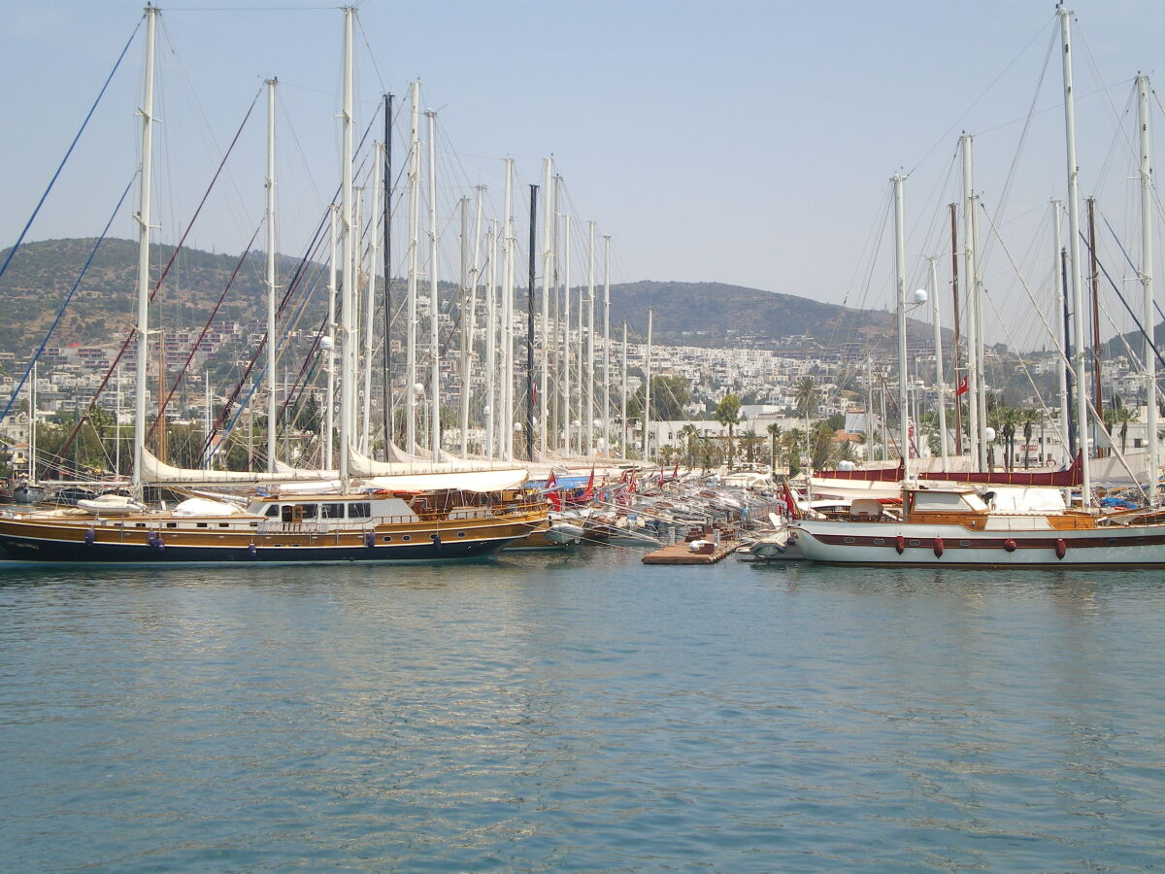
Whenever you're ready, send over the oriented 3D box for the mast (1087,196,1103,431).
[{"bbox_3d":[32.907,-5.702,140.000,0.320,19.121,0.320,-2,0,0],"label":"mast"}]

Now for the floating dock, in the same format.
[{"bbox_3d":[6.328,6.493,123.815,4.000,0.450,19.000,0,0,8],"label":"floating dock"}]

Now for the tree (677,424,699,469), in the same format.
[{"bbox_3d":[16.036,1.757,330.000,3.200,7.469,3.200,0,0,0],"label":"tree"}]

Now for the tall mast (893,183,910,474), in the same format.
[{"bbox_3d":[16.146,-4.491,110.000,0.360,17.434,0.360,-2,0,0],"label":"tall mast"}]

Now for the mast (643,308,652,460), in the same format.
[{"bbox_3d":[6.036,-3.772,200.000,0.300,15.989,0.300,2,0,0],"label":"mast"}]

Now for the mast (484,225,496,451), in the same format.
[{"bbox_3d":[-7.689,-6.750,180.000,0.360,21.570,0.360,1,0,0],"label":"mast"}]

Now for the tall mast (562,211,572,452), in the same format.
[{"bbox_3d":[-1.266,-7.469,187.000,0.340,23.154,0.340,0,0,0],"label":"tall mast"}]

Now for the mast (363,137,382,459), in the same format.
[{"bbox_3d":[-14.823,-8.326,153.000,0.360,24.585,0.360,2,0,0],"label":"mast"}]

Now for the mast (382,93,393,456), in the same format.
[{"bbox_3d":[-14.860,-10.821,166.000,0.470,30.440,0.470,1,0,0],"label":"mast"}]

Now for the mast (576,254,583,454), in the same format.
[{"bbox_3d":[-0.190,-5.523,190.000,0.260,19.225,0.260,0,0,0],"label":"mast"}]

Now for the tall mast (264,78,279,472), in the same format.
[{"bbox_3d":[-19.634,-9.084,138.000,0.420,26.970,0.420,0,0,0],"label":"tall mast"}]

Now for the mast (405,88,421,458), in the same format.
[{"bbox_3d":[-13.558,-11.951,174.000,0.500,32.710,0.500,1,0,0],"label":"mast"}]

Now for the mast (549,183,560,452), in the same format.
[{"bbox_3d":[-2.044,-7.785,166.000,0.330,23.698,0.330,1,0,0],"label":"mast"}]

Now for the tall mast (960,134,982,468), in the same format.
[{"bbox_3d":[25.441,-7.684,143.000,0.500,24.170,0.500,-1,0,0],"label":"tall mast"}]

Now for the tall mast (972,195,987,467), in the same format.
[{"bbox_3d":[24.697,-5.239,136.000,0.400,19.290,0.400,-2,0,0],"label":"tall mast"}]

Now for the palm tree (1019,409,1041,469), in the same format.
[{"bbox_3d":[70.660,0.612,345.000,3.500,10.258,3.500,0,0,0],"label":"palm tree"}]

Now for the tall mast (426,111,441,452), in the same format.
[{"bbox_3d":[-9.380,-8.074,138.000,0.420,24.950,0.420,-1,0,0],"label":"tall mast"}]

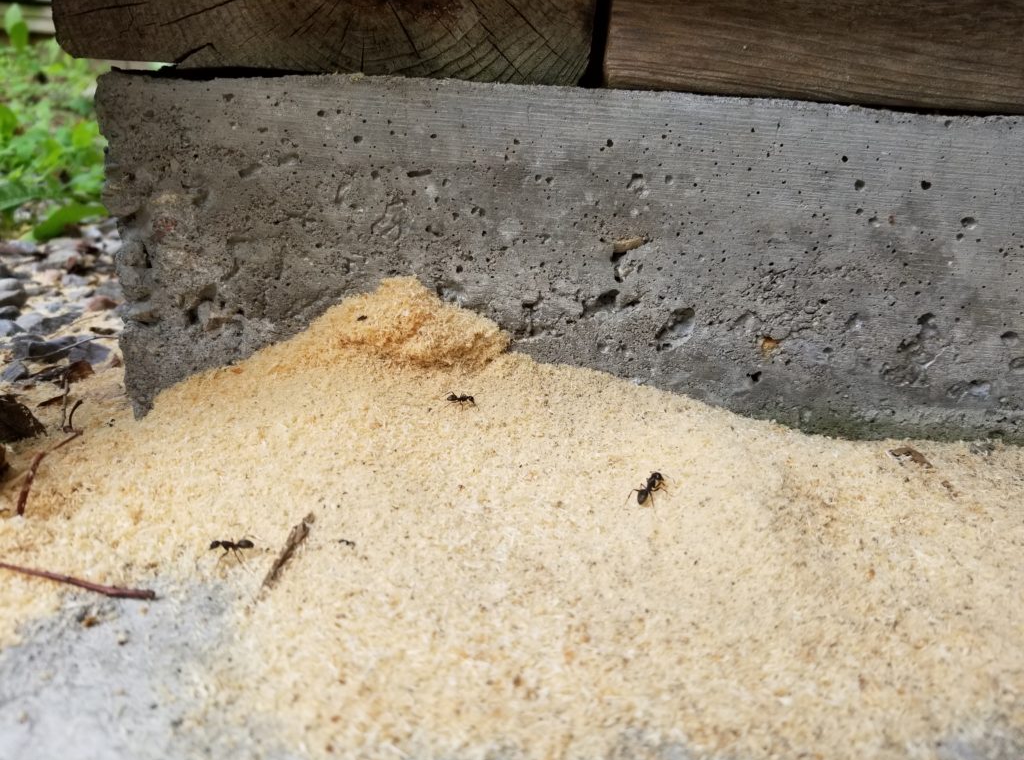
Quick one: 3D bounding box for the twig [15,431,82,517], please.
[{"bbox_3d":[-0.139,0.027,0.229,0.007,0.004,0.045,-2,24,-13],"label":"twig"}]

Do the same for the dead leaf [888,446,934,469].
[{"bbox_3d":[0.138,0.027,0.266,0.013,0.003,0.007,17,27,29],"label":"dead leaf"}]

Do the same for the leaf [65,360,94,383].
[{"bbox_3d":[-0.164,-0.003,0.291,0.009,0.005,0.010,3,23,0],"label":"leaf"}]

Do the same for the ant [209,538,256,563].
[{"bbox_3d":[-0.071,0.043,0.194,0.011,0.004,0.005,4,28,2],"label":"ant"}]

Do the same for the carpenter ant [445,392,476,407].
[{"bbox_3d":[-0.017,0.006,0.250,0.010,0.003,0.005,4,31,1],"label":"carpenter ant"}]

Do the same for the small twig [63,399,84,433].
[{"bbox_3d":[-0.146,0.012,0.256,0.004,0.006,0.016,-2,24,-13],"label":"small twig"}]

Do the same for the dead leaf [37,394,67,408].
[{"bbox_3d":[-0.164,0.008,0.274,0.003,0.003,0.011,17,27,29],"label":"dead leaf"}]

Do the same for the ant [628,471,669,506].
[{"bbox_3d":[0.039,0.030,0.218,0.007,0.004,0.012,20,36,25],"label":"ant"}]

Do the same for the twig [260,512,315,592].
[{"bbox_3d":[-0.056,0.043,0.190,0.003,0.003,0.025,8,31,9],"label":"twig"}]

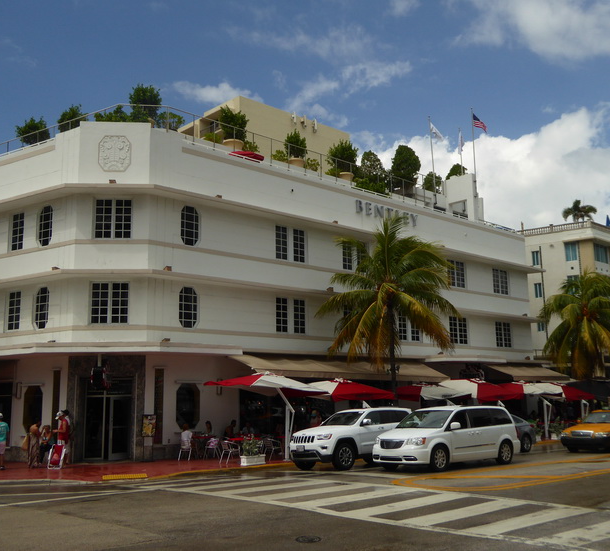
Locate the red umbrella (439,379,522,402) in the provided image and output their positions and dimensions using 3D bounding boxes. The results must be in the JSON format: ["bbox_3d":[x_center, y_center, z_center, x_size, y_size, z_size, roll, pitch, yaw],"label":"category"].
[{"bbox_3d":[7.732,6.221,32.416,3.000,2.774,2.850,8,-14,-42],"label":"red umbrella"}]

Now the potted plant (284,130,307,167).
[{"bbox_3d":[-0.368,-5.299,29.986,1.000,2.038,1.000,-1,-11,0],"label":"potted plant"}]

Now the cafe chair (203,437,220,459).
[{"bbox_3d":[-3.391,6.314,25.606,0.560,0.790,0.580,8,-14,-41],"label":"cafe chair"}]

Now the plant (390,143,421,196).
[{"bbox_3d":[5.171,-5.340,36.018,1.450,2.945,1.450,-1,-10,0],"label":"plant"}]

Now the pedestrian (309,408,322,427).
[{"bbox_3d":[0.402,5.573,24.894,0.500,1.620,0.350,-8,-13,34],"label":"pedestrian"}]

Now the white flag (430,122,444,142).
[{"bbox_3d":[7.931,-8.559,41.900,0.950,1.150,0.300,-4,-11,18],"label":"white flag"}]

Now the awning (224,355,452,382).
[{"bbox_3d":[2.126,4.224,31.561,12.600,1.000,1.650,8,-14,-41],"label":"awning"}]

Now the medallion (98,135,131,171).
[{"bbox_3d":[-6.717,-4.320,24.746,1.130,1.340,0.080,0,-11,-5],"label":"medallion"}]

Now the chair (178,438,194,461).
[{"bbox_3d":[-3.941,5.823,23.621,0.520,0.800,0.530,-8,-13,33],"label":"chair"}]

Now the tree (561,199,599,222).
[{"bbox_3d":[22.589,-5.011,57.500,3.000,3.000,3.000,8,-14,-41],"label":"tree"}]

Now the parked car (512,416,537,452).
[{"bbox_3d":[6.625,5.808,25.817,4.720,1.460,1.830,8,-14,-41],"label":"parked car"}]

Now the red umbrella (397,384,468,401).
[{"bbox_3d":[4.794,5.892,29.746,3.000,2.572,2.850,8,-14,-42],"label":"red umbrella"}]

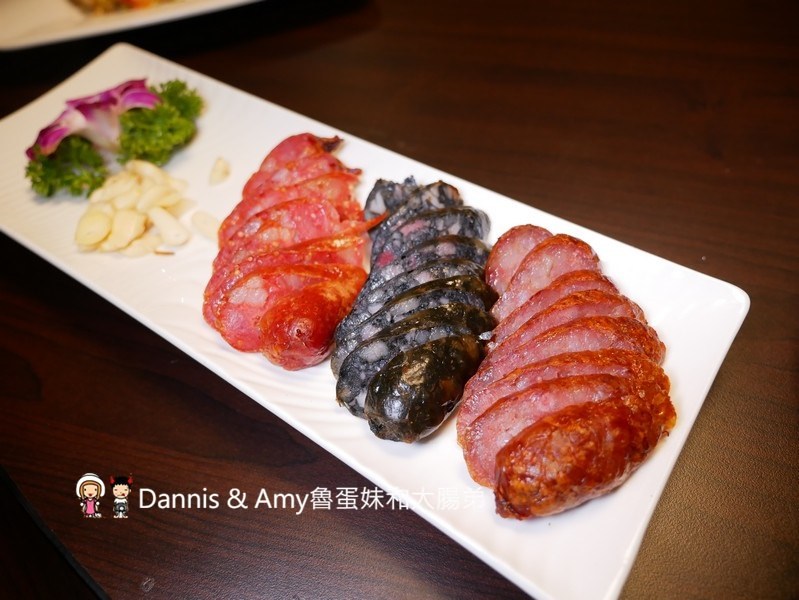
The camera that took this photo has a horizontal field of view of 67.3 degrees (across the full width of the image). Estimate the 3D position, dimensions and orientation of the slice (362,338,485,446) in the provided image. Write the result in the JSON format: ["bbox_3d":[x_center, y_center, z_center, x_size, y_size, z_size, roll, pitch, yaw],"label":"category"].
[{"bbox_3d":[0.009,0.028,0.193,0.048,0.017,0.027,-38,88,-18],"label":"slice"}]

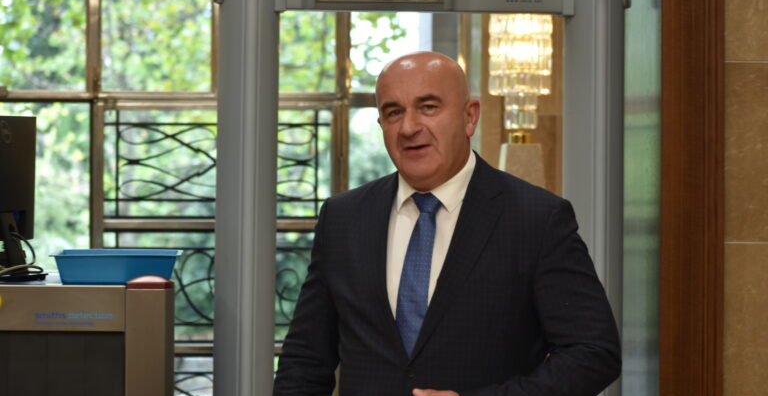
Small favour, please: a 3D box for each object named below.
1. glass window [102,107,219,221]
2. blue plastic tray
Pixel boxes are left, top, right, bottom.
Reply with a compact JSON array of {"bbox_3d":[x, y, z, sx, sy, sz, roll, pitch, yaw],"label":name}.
[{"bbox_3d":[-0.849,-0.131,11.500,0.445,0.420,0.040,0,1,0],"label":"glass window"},{"bbox_3d":[-0.622,0.164,7.100,0.300,0.070,0.400,0,1,-2],"label":"blue plastic tray"}]

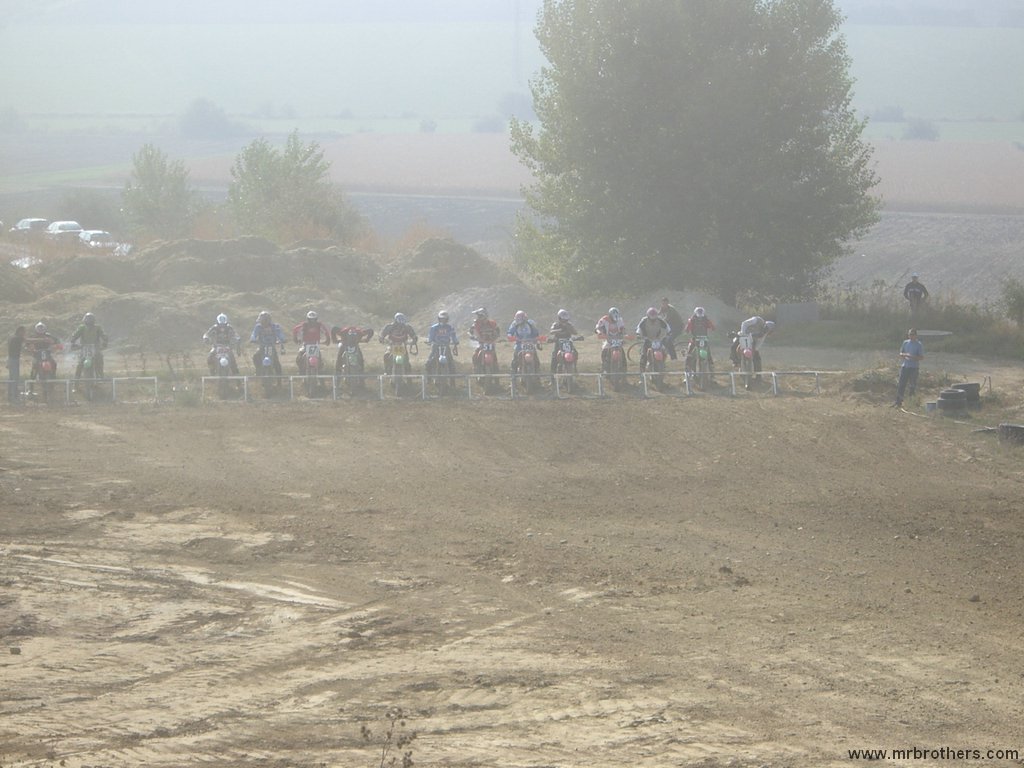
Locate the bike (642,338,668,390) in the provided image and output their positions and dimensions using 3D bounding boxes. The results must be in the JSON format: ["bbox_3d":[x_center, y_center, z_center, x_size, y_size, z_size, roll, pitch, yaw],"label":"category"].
[{"bbox_3d":[3.335,-0.506,79.543,0.800,1.220,2.100,-1,6,-5],"label":"bike"}]

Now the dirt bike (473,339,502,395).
[{"bbox_3d":[-0.632,-0.473,77.382,0.800,1.230,2.100,0,6,-4],"label":"dirt bike"}]

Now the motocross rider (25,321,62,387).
[{"bbox_3d":[-10.589,-0.644,76.218,0.850,1.500,0.850,0,5,-4],"label":"motocross rider"}]

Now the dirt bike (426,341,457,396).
[{"bbox_3d":[-1.604,-0.353,76.727,0.800,1.180,2.100,0,5,-4],"label":"dirt bike"}]

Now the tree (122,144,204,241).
[{"bbox_3d":[-20.152,-11.015,195.000,4.800,5.800,4.700,-1,6,-5],"label":"tree"}]

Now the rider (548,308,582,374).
[{"bbox_3d":[1.235,-0.842,77.828,0.800,1.740,0.800,0,6,-4],"label":"rider"}]

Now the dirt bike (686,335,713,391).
[{"bbox_3d":[4.371,-0.506,79.654,0.800,1.220,2.100,-1,6,-5],"label":"dirt bike"}]

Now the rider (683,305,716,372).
[{"bbox_3d":[4.295,-0.899,77.245,0.760,1.690,0.850,0,5,-4],"label":"rider"}]

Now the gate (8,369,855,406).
[{"bbox_3d":[-2.160,0.078,75.500,18.900,0.580,0.400,0,5,-4],"label":"gate"}]

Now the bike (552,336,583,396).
[{"bbox_3d":[1.272,-0.460,79.321,0.800,1.220,2.100,-1,6,-5],"label":"bike"}]

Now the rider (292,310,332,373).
[{"bbox_3d":[-4.582,-0.815,77.457,0.860,1.686,0.800,0,6,-4],"label":"rider"}]

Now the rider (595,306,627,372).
[{"bbox_3d":[2.252,-0.875,77.104,0.760,1.730,0.850,0,5,-4],"label":"rider"}]

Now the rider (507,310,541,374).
[{"bbox_3d":[0.265,-0.824,77.767,0.780,1.682,0.800,0,6,-4],"label":"rider"}]

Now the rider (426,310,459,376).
[{"bbox_3d":[-1.606,-0.803,76.838,0.780,1.680,0.850,0,5,-4],"label":"rider"}]

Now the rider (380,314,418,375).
[{"bbox_3d":[-2.611,-0.805,77.583,0.880,1.621,0.800,0,6,-4],"label":"rider"}]

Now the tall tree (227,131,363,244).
[{"bbox_3d":[-11.093,-9.869,172.000,6.900,6.100,6.500,-1,5,-9],"label":"tall tree"}]

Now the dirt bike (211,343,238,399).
[{"bbox_3d":[-6.702,-0.336,78.449,0.800,1.220,2.100,-1,6,-5],"label":"dirt bike"}]

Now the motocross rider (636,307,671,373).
[{"bbox_3d":[3.347,-1.001,79.850,0.830,1.650,0.850,-1,6,-5],"label":"motocross rider"}]

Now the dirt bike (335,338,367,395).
[{"bbox_3d":[-3.668,-0.354,76.585,0.800,1.180,2.100,0,5,-4],"label":"dirt bike"}]

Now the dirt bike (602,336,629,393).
[{"bbox_3d":[2.309,-0.518,77.572,0.800,1.230,2.100,0,6,-4],"label":"dirt bike"}]

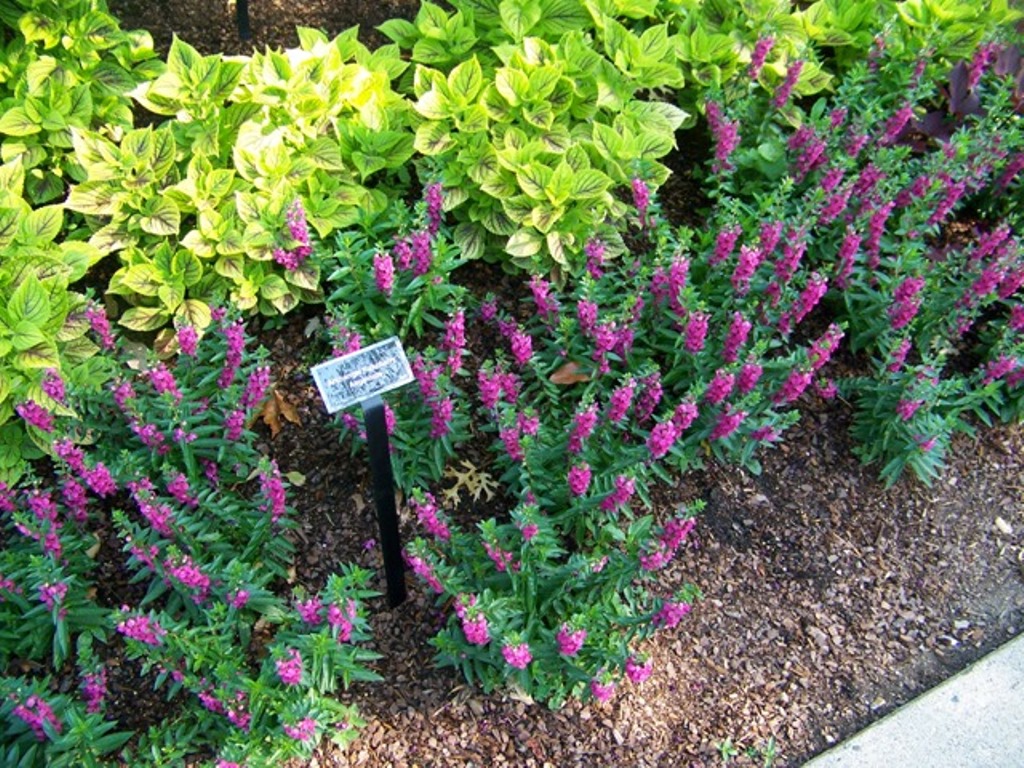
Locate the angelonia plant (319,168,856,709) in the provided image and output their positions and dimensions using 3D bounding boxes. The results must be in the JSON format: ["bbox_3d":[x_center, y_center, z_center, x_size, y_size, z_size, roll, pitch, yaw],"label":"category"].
[{"bbox_3d":[0.127,0.032,1.784,1.000,0.360,0.960,-8,45,-10],"label":"angelonia plant"}]

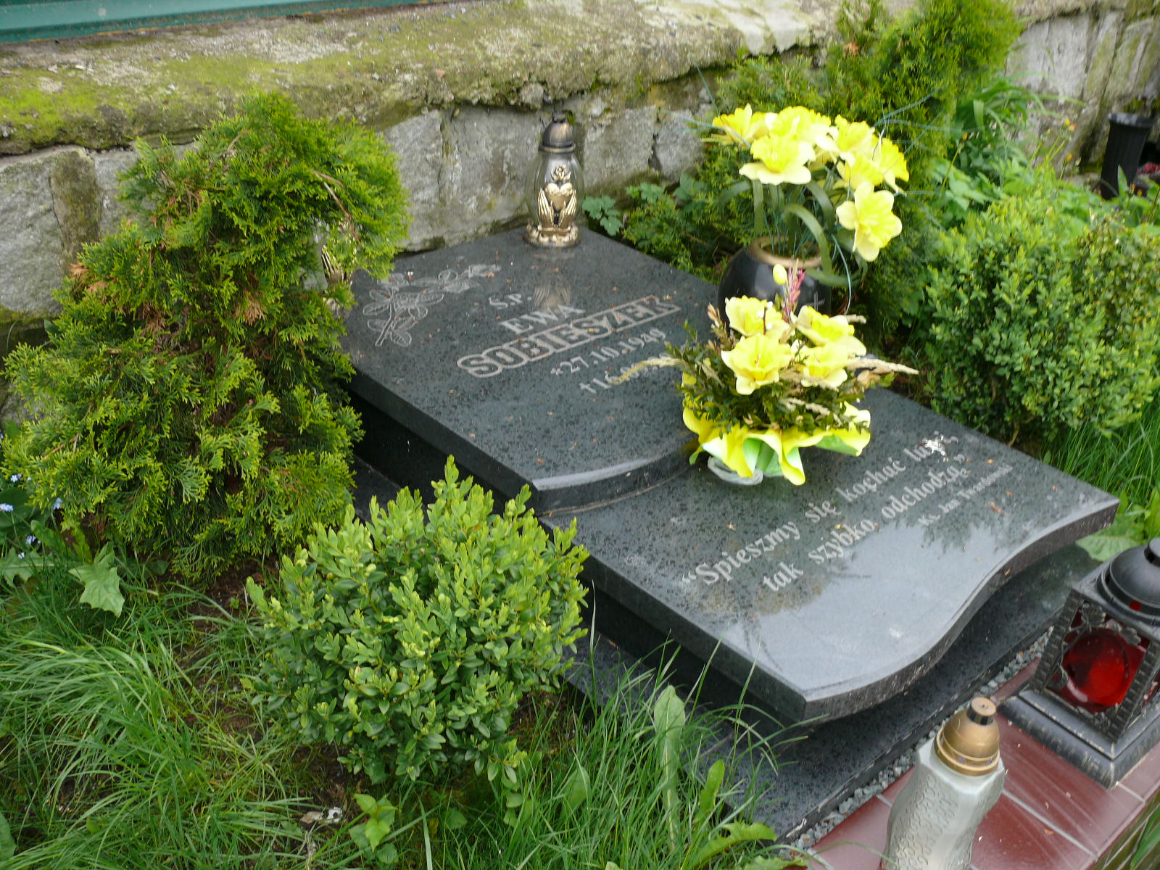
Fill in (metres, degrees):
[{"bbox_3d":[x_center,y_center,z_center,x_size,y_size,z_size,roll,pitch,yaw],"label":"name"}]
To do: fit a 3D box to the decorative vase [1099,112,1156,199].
[{"bbox_3d":[1.876,-0.944,4.050,0.165,0.310,0.165,-22,40,-38],"label":"decorative vase"}]

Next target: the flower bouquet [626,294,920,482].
[{"bbox_3d":[0.316,-0.073,1.904,0.440,0.270,0.340,10,30,9],"label":"flower bouquet"}]

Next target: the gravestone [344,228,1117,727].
[{"bbox_3d":[0.131,-0.064,2.126,0.830,0.085,1.415,-22,40,-38],"label":"gravestone"}]

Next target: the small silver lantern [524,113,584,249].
[{"bbox_3d":[-0.052,-0.570,2.608,0.135,0.280,0.135,1,30,-6],"label":"small silver lantern"}]

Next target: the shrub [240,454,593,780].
[{"bbox_3d":[-0.218,0.244,1.577,0.450,0.415,0.450,4,30,-2],"label":"shrub"}]

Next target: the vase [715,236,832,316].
[{"bbox_3d":[0.365,-0.251,2.188,0.212,0.215,0.212,-22,40,-38],"label":"vase"}]

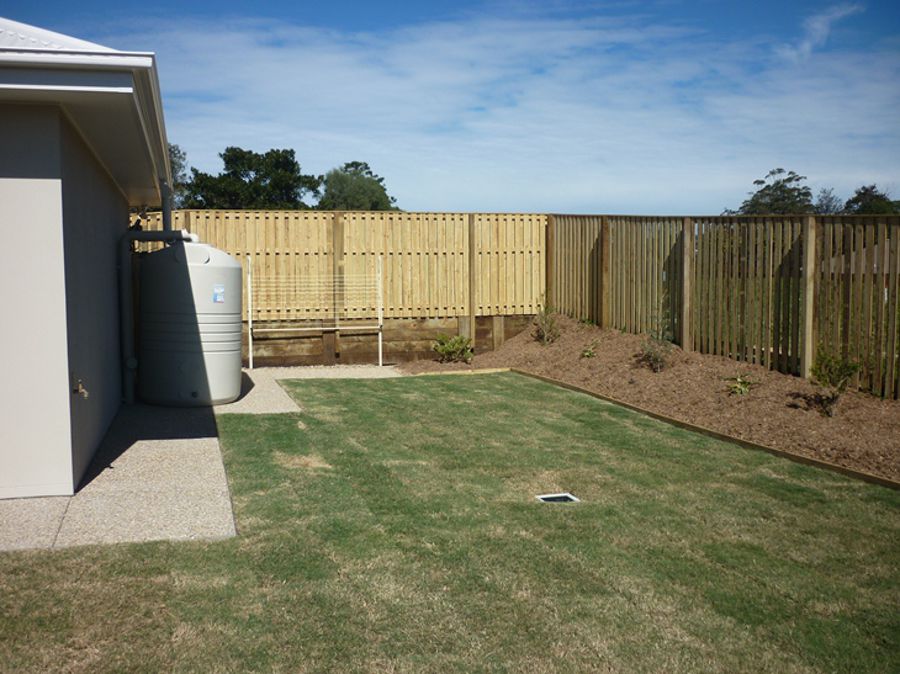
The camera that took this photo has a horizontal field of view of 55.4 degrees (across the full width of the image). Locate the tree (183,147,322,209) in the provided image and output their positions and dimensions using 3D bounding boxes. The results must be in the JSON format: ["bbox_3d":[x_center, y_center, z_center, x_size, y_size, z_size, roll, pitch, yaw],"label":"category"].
[{"bbox_3d":[-10.567,-5.700,46.276,8.000,9.056,7.500,0,3,0],"label":"tree"}]

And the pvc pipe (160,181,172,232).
[{"bbox_3d":[-3.364,-1.552,10.200,0.100,0.630,0.100,-1,4,-18],"label":"pvc pipe"}]

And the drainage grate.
[{"bbox_3d":[0.693,1.034,5.500,0.240,0.030,0.230,-1,4,-13],"label":"drainage grate"}]

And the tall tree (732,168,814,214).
[{"bbox_3d":[22.596,-6.816,60.304,6.400,9.967,6.400,0,3,0],"label":"tall tree"}]

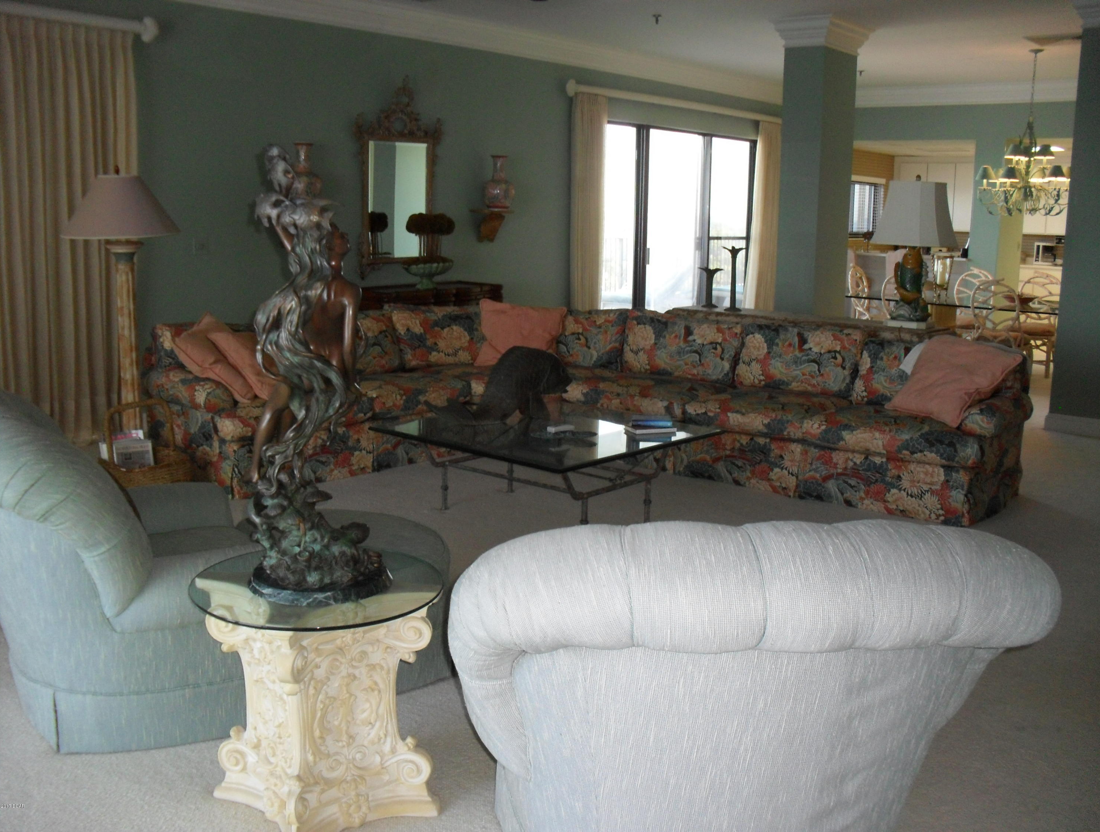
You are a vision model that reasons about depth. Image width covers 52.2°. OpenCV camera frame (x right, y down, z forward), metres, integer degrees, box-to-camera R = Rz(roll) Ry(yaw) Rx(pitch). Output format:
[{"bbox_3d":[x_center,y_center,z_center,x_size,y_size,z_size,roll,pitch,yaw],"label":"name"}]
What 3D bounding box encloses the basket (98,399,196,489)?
[{"bbox_3d":[-1.906,0.178,5.296,0.450,0.511,0.350,0,10,-9],"label":"basket"}]

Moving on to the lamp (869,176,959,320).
[{"bbox_3d":[2.091,-0.925,6.411,0.426,0.781,0.426,10,13,39],"label":"lamp"}]

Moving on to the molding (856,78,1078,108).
[{"bbox_3d":[4.412,-3.453,11.982,2.442,0.192,0.142,10,13,39],"label":"molding"}]

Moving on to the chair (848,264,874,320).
[{"bbox_3d":[3.013,-0.842,10.075,0.560,0.980,0.480,10,13,39],"label":"chair"}]

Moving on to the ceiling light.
[{"bbox_3d":[4.064,-2.402,9.522,0.824,1.363,0.824,5,11,23],"label":"ceiling light"}]

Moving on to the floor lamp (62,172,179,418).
[{"bbox_3d":[-2.372,-0.561,6.245,0.660,1.597,0.660,-3,11,-21],"label":"floor lamp"}]

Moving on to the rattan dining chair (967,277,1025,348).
[{"bbox_3d":[3.611,-0.586,8.782,0.480,0.966,0.560,10,13,39],"label":"rattan dining chair"}]

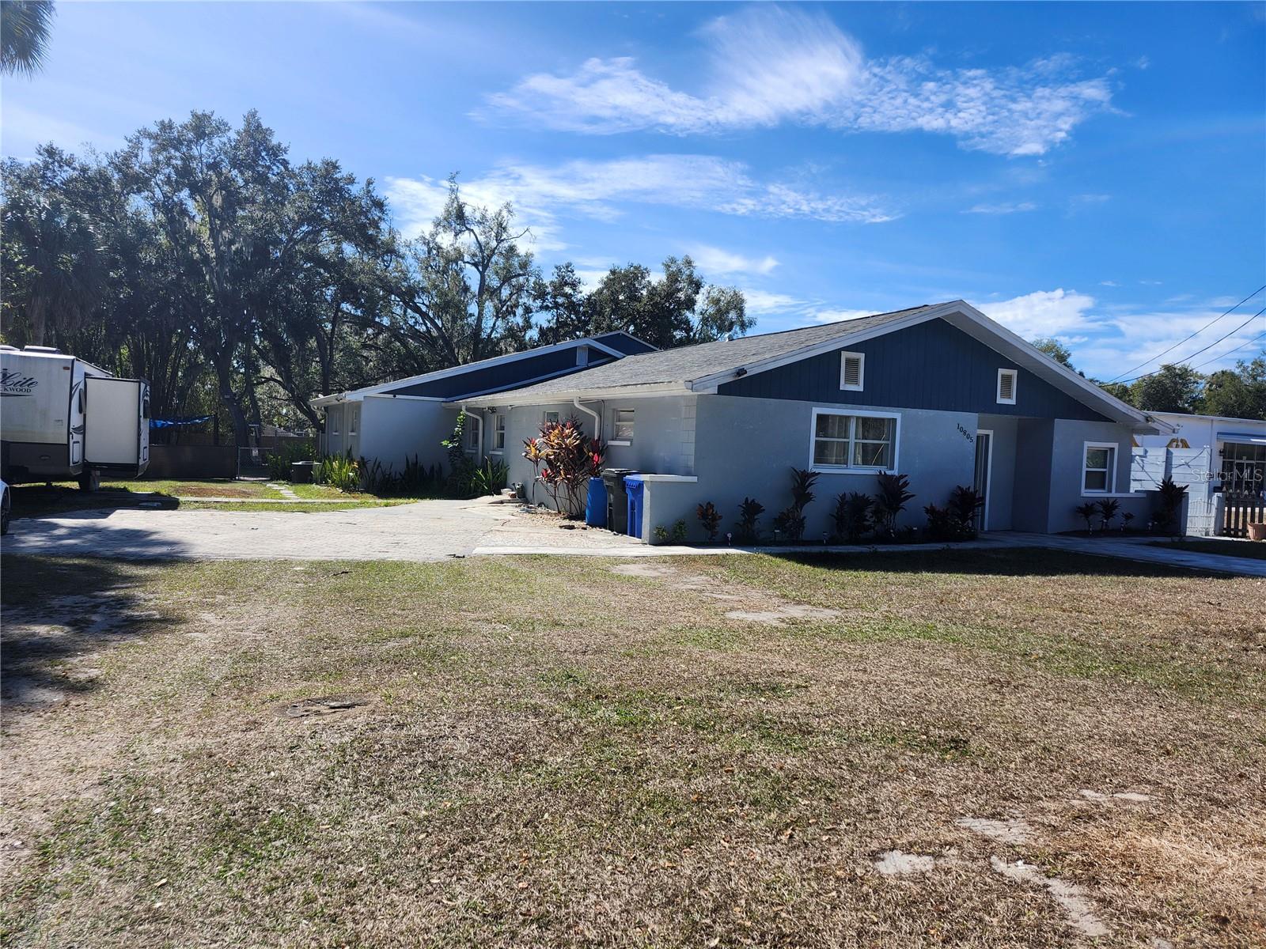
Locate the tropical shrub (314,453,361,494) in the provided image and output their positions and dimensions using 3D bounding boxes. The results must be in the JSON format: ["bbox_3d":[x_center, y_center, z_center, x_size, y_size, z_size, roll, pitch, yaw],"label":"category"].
[{"bbox_3d":[-8.248,-0.055,23.500,1.250,1.100,1.200,1,3,-27],"label":"tropical shrub"}]

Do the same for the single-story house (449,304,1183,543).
[{"bbox_3d":[3.363,-1.362,22.396,12.900,4.530,14.020,1,3,-27],"label":"single-story house"}]

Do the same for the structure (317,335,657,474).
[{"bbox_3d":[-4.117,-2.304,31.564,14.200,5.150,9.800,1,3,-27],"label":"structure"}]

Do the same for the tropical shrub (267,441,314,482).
[{"bbox_3d":[-11.244,-0.438,27.600,1.500,1.300,1.300,1,3,-27],"label":"tropical shrub"}]

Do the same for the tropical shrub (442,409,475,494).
[{"bbox_3d":[-5.049,-0.617,24.400,1.000,2.300,0.900,1,3,-27],"label":"tropical shrub"}]

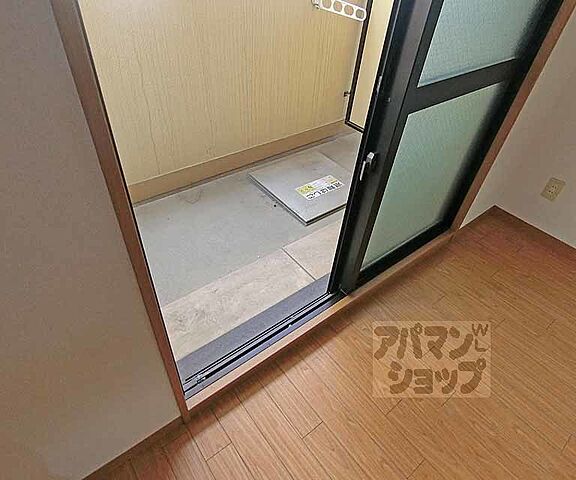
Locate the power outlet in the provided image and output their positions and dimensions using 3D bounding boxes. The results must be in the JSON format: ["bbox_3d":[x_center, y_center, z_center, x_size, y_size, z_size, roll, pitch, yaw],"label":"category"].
[{"bbox_3d":[1.477,-0.280,1.838,0.010,0.118,0.070,-24,49,-31],"label":"power outlet"}]

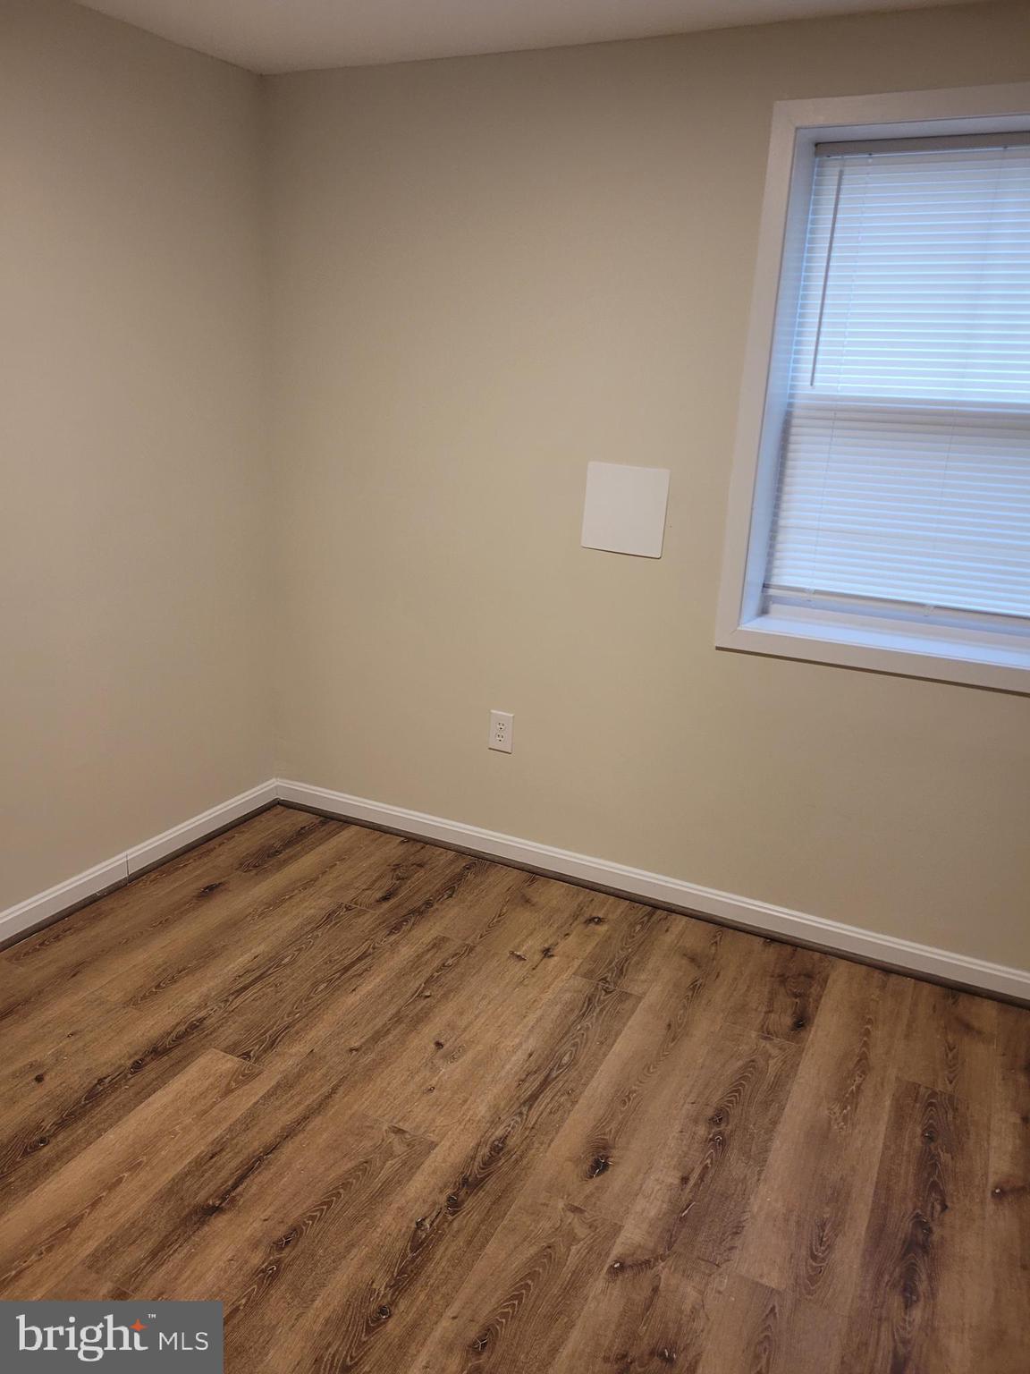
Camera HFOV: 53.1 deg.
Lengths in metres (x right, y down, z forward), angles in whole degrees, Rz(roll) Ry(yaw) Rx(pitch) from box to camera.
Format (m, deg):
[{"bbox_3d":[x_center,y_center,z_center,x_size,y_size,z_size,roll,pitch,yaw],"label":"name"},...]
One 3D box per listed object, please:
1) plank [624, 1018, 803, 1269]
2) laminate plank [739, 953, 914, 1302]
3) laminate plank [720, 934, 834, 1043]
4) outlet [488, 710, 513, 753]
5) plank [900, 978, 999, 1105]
[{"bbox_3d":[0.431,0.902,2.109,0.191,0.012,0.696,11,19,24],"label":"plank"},{"bbox_3d":[0.702,0.882,2.216,0.201,0.012,1.129,11,19,24],"label":"laminate plank"},{"bbox_3d":[0.680,0.763,2.598,0.191,0.012,0.436,11,19,24],"label":"laminate plank"},{"bbox_3d":[-0.041,0.136,3.086,0.076,0.121,0.008,11,19,24],"label":"outlet"},{"bbox_3d":[1.029,0.832,2.431,0.194,0.012,0.441,11,19,24],"label":"plank"}]

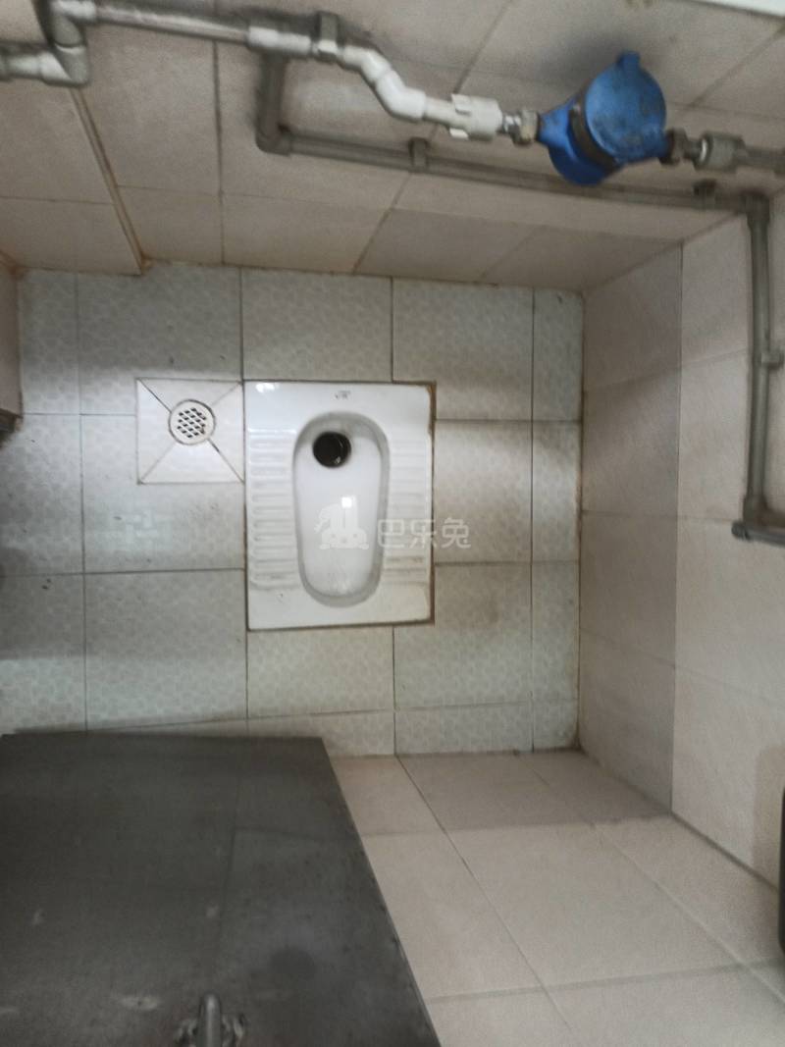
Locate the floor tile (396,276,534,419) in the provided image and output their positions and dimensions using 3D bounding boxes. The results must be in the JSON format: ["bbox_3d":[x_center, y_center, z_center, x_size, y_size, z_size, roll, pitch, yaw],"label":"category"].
[{"bbox_3d":[0.156,-0.370,1.633,0.312,0.010,0.296,-1,93,-12],"label":"floor tile"}]

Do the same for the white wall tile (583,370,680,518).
[{"bbox_3d":[0.445,-0.143,1.435,0.010,0.344,0.250,-1,93,-14],"label":"white wall tile"}]

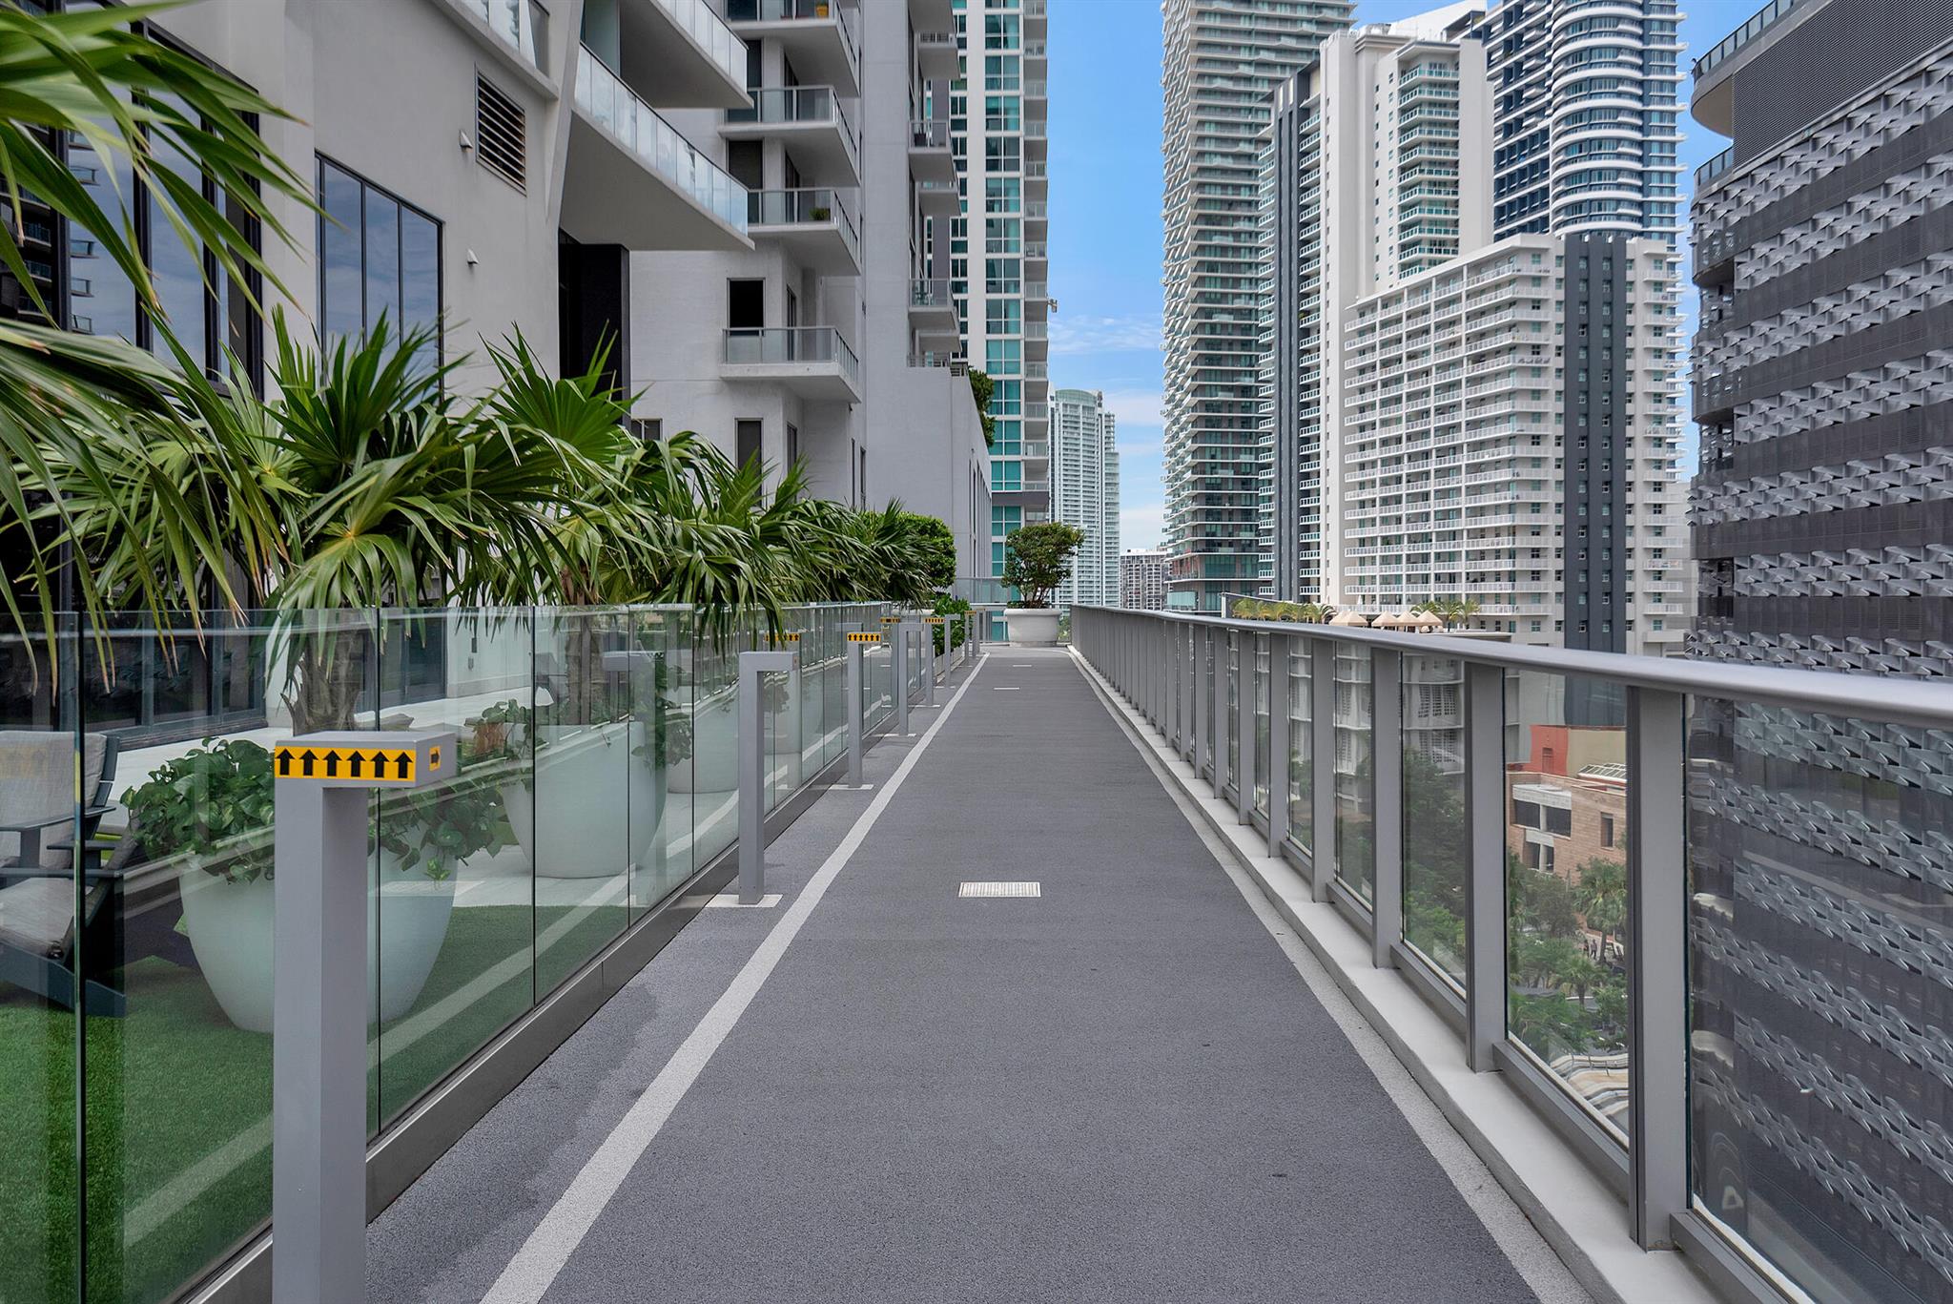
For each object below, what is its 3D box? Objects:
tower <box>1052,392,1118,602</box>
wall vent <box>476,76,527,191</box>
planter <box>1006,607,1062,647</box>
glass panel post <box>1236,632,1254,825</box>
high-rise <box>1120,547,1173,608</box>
[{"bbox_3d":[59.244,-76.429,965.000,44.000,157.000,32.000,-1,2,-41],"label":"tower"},{"bbox_3d":[-6.657,-7.266,22.800,0.120,1.220,1.850,0,1,5],"label":"wall vent"},{"bbox_3d":[1.457,-0.650,42.000,1.460,1.020,1.460,0,1,0],"label":"planter"},{"bbox_3d":[1.398,0.400,8.450,0.080,1.000,0.075,0,1,2],"label":"glass panel post"},{"bbox_3d":[124.285,-40.491,1200.000,44.000,68.000,26.000,0,1,3],"label":"high-rise"}]

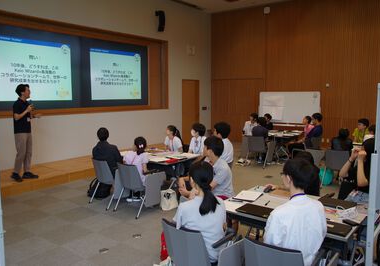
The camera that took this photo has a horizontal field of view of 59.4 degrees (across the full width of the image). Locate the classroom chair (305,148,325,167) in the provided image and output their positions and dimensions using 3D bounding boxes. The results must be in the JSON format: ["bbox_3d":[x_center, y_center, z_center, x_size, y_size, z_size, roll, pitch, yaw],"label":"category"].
[{"bbox_3d":[2.935,0.504,7.898,0.620,0.770,0.600,5,9,37],"label":"classroom chair"}]

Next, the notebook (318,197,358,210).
[{"bbox_3d":[1.408,0.667,3.184,0.215,0.025,0.305,-5,9,-36],"label":"notebook"}]

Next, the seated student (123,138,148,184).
[{"bbox_3d":[-0.824,0.608,5.380,0.480,1.140,0.640,2,7,18],"label":"seated student"}]

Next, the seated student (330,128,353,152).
[{"bbox_3d":[3.007,0.476,6.525,0.440,1.150,0.660,4,8,33],"label":"seated student"}]

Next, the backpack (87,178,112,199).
[{"bbox_3d":[-1.518,0.927,5.620,0.380,0.320,0.260,-3,8,-27],"label":"backpack"}]

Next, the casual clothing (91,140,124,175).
[{"bbox_3d":[-1.308,0.380,5.250,0.470,0.540,0.320,4,8,25],"label":"casual clothing"}]

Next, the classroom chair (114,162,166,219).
[{"bbox_3d":[-0.756,0.816,5.198,0.600,0.770,0.640,5,9,37],"label":"classroom chair"}]

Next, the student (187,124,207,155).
[{"bbox_3d":[0.113,0.442,6.412,0.460,1.230,0.720,5,9,37],"label":"student"}]

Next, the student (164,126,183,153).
[{"bbox_3d":[-0.340,0.439,6.300,0.420,1.130,0.720,6,9,39],"label":"student"}]

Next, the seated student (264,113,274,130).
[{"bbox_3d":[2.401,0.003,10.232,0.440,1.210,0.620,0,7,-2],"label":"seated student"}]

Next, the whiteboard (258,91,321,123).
[{"bbox_3d":[3.002,-0.797,10.242,1.870,0.900,0.060,5,9,37],"label":"whiteboard"}]

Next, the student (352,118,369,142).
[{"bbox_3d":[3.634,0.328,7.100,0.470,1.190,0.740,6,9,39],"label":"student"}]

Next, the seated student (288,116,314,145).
[{"bbox_3d":[2.867,0.169,8.450,0.760,1.160,0.460,5,9,33],"label":"seated student"}]

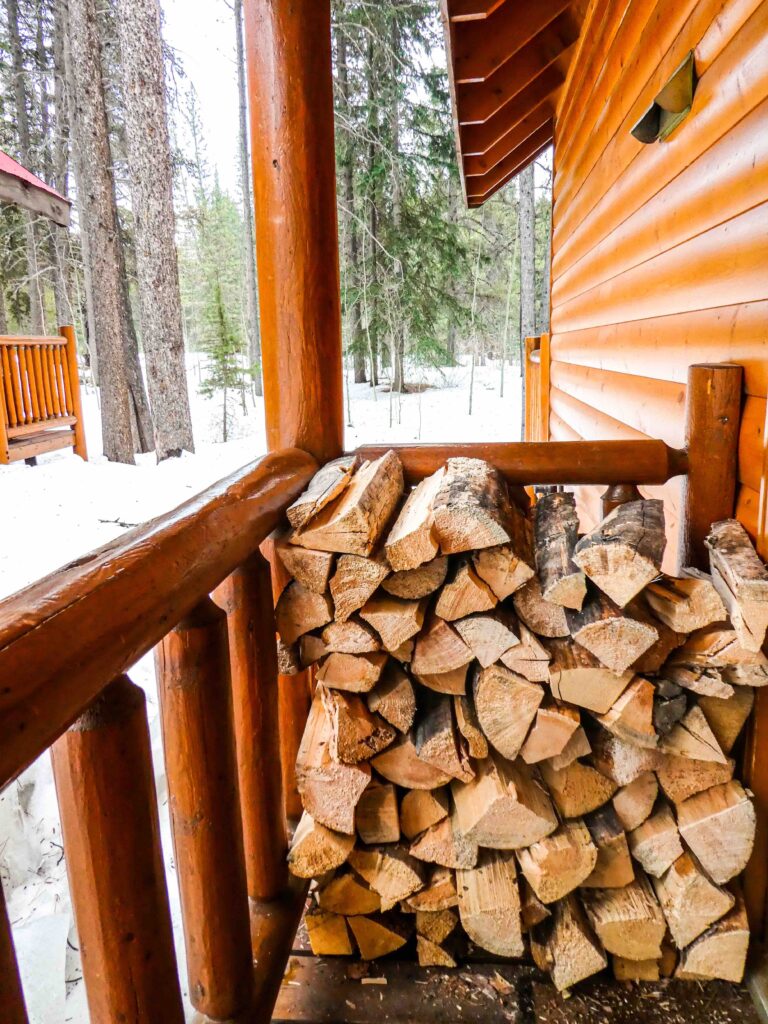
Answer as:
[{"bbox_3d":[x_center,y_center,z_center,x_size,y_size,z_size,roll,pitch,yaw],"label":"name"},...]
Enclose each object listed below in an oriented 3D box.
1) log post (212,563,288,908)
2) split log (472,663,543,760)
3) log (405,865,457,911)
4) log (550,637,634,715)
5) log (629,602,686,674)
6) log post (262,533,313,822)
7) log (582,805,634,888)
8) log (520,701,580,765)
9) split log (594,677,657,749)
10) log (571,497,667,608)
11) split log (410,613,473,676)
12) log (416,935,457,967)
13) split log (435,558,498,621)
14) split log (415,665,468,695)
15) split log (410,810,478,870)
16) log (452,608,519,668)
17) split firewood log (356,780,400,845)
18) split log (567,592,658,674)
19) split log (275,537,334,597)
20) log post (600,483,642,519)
[{"bbox_3d":[-0.215,0.389,1.222,0.073,0.615,0.073,0,13,7],"label":"log post"},{"bbox_3d":[0.226,0.281,1.332,0.110,0.169,0.390,0,13,7],"label":"split log"},{"bbox_3d":[0.110,0.627,1.448,0.092,0.072,0.410,0,13,8],"label":"log"},{"bbox_3d":[0.378,0.255,1.403,0.139,0.088,0.420,0,13,7],"label":"log"},{"bbox_3d":[0.459,0.161,1.339,0.102,0.122,0.410,0,13,8],"label":"log"},{"bbox_3d":[-0.188,0.350,1.434,0.070,0.625,0.070,0,13,7],"label":"log post"},{"bbox_3d":[0.394,0.541,1.364,0.093,0.099,0.380,0,13,7],"label":"log"},{"bbox_3d":[0.297,0.321,1.357,0.095,0.108,0.400,0,13,7],"label":"log"},{"bbox_3d":[0.408,0.270,1.309,0.092,0.120,0.410,0,13,8],"label":"split log"},{"bbox_3d":[0.435,0.059,1.285,0.132,0.105,0.380,3,14,22],"label":"log"},{"bbox_3d":[0.118,0.171,1.316,0.099,0.108,0.380,0,13,7],"label":"split log"},{"bbox_3d":[0.120,0.750,1.476,0.070,0.069,0.400,0,13,7],"label":"log"},{"bbox_3d":[0.164,0.088,1.333,0.097,0.097,0.380,0,13,9],"label":"split log"},{"bbox_3d":[0.120,0.229,1.379,0.090,0.070,0.400,0,13,7],"label":"split log"},{"bbox_3d":[0.130,0.547,1.444,0.122,0.108,0.380,0,13,7],"label":"split log"},{"bbox_3d":[0.187,0.162,1.324,0.101,0.095,0.400,0,13,7],"label":"log"},{"bbox_3d":[0.013,0.505,1.463,0.083,0.132,0.370,0,13,7],"label":"split firewood log"},{"bbox_3d":[0.375,0.159,1.280,0.132,0.103,0.400,0,13,7],"label":"split log"},{"bbox_3d":[-0.109,0.055,1.430,0.099,0.085,0.420,0,13,7],"label":"split log"},{"bbox_3d":[0.578,0.300,1.766,0.105,0.750,0.105,0,13,7],"label":"log post"}]

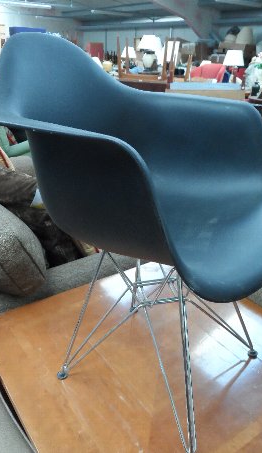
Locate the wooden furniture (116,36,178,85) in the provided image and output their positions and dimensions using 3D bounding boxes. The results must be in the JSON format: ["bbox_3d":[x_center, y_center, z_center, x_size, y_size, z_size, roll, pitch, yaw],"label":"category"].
[{"bbox_3d":[0.192,-2.050,4.510,0.650,0.500,0.460,7,27,15],"label":"wooden furniture"}]

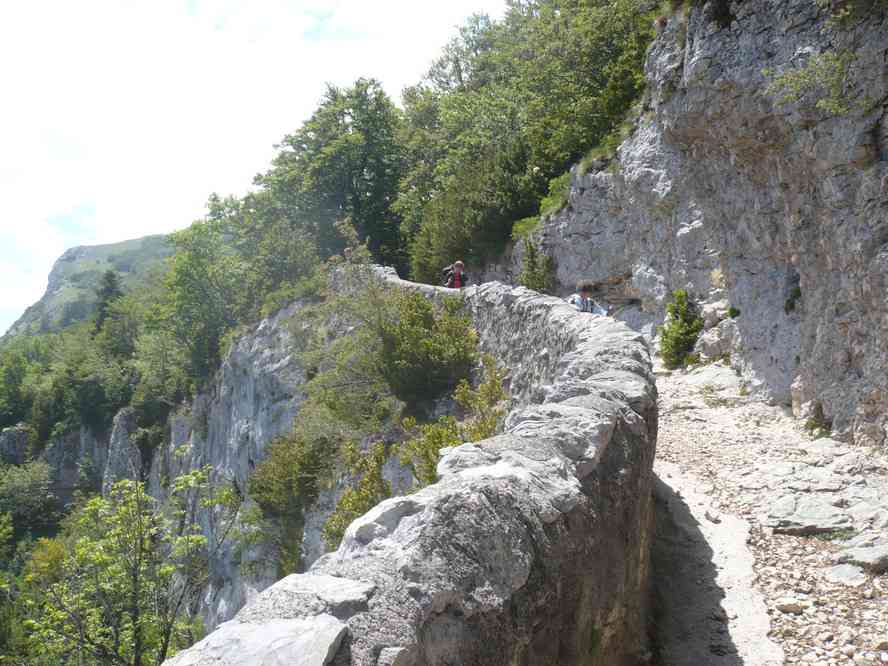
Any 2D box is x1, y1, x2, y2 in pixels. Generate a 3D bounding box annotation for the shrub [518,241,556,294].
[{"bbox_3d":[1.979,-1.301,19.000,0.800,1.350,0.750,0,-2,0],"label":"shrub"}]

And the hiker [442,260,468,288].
[{"bbox_3d":[0.274,-0.776,20.500,0.550,1.720,0.500,1,-3,-27],"label":"hiker"}]

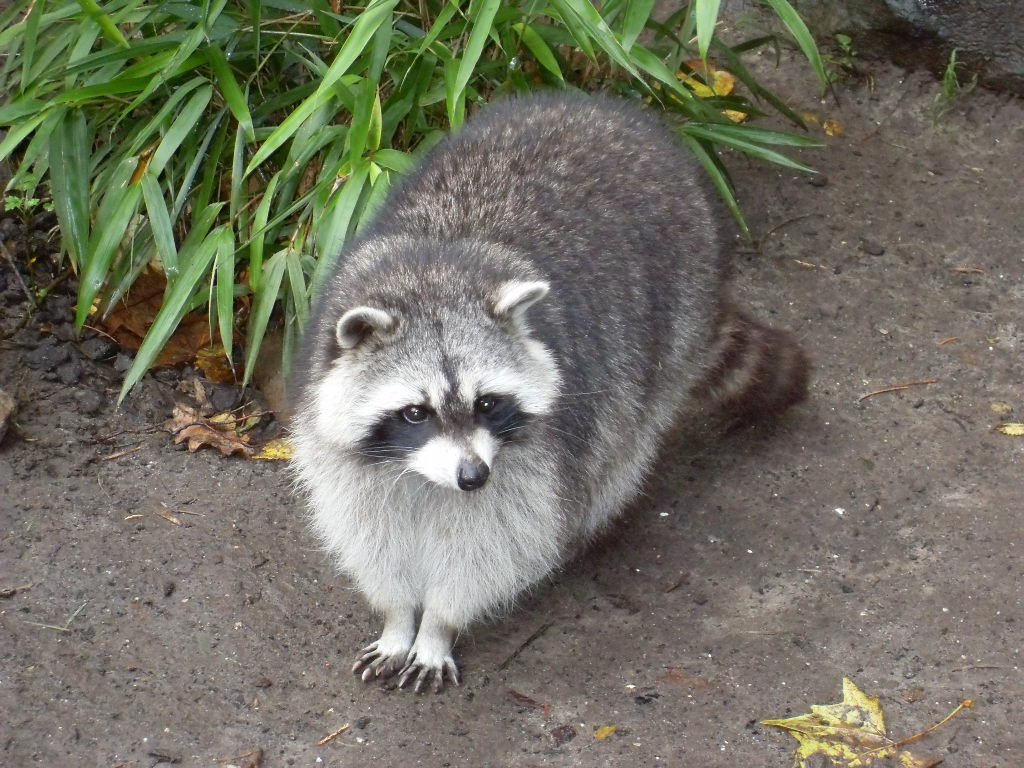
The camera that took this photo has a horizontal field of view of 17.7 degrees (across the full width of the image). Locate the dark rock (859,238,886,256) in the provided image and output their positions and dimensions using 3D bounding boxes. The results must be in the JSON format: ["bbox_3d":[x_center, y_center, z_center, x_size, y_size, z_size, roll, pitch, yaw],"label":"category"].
[{"bbox_3d":[0.299,-0.113,2.725,0.023,0.012,0.018,0,40,0],"label":"dark rock"}]

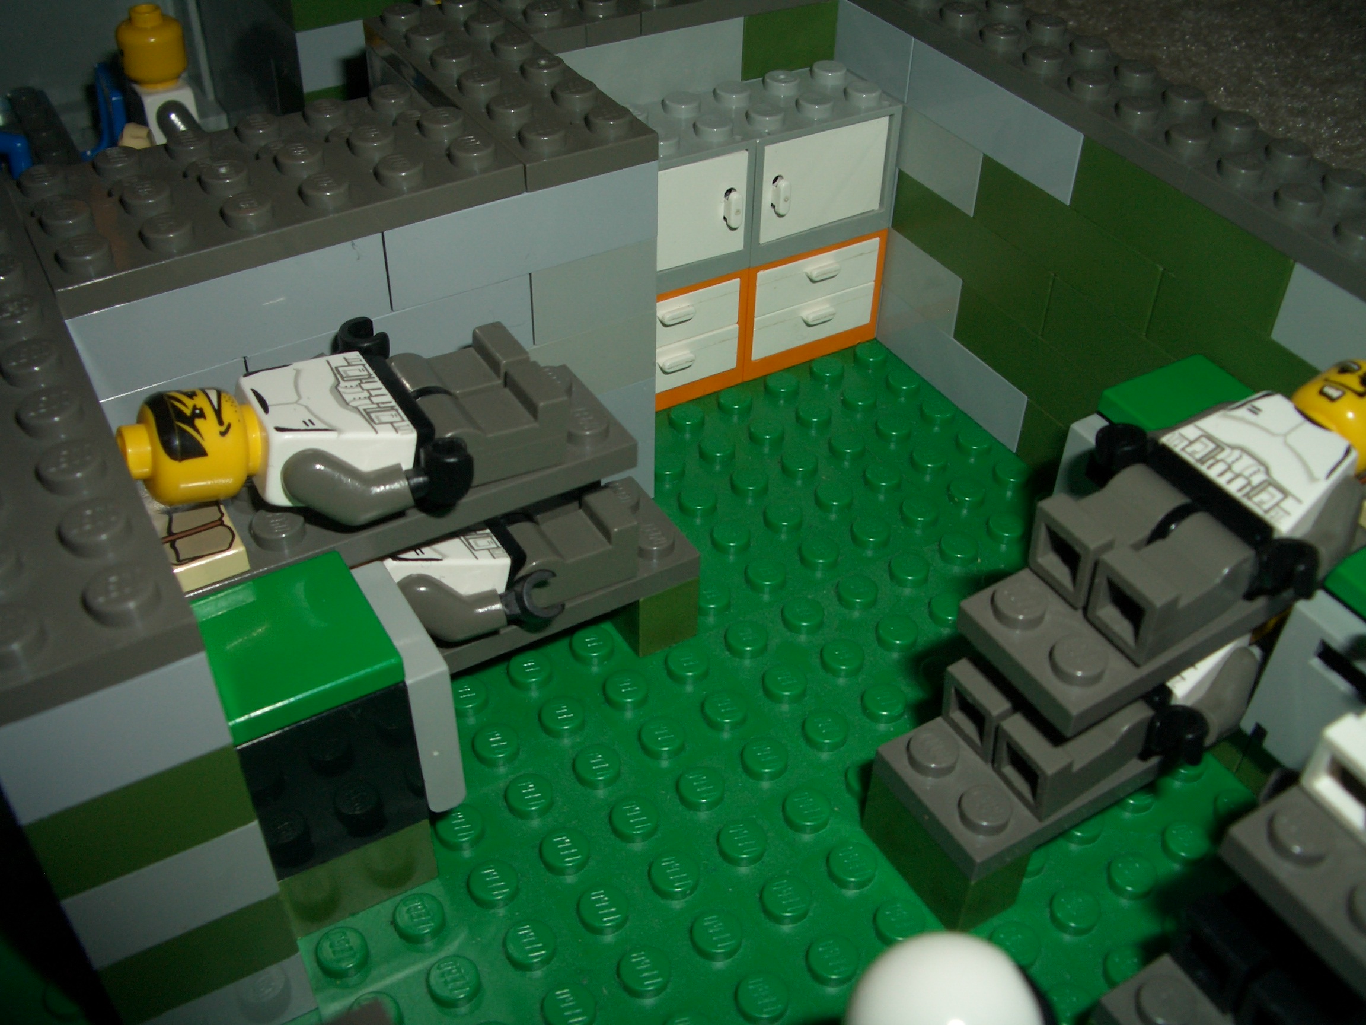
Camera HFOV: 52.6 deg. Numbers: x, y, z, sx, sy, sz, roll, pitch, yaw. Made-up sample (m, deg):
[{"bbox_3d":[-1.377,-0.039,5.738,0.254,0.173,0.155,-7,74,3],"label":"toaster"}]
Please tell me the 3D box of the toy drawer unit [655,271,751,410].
[{"bbox_3d":[-0.005,-0.027,0.198,0.024,0.019,0.017,-21,45,-23],"label":"toy drawer unit"}]

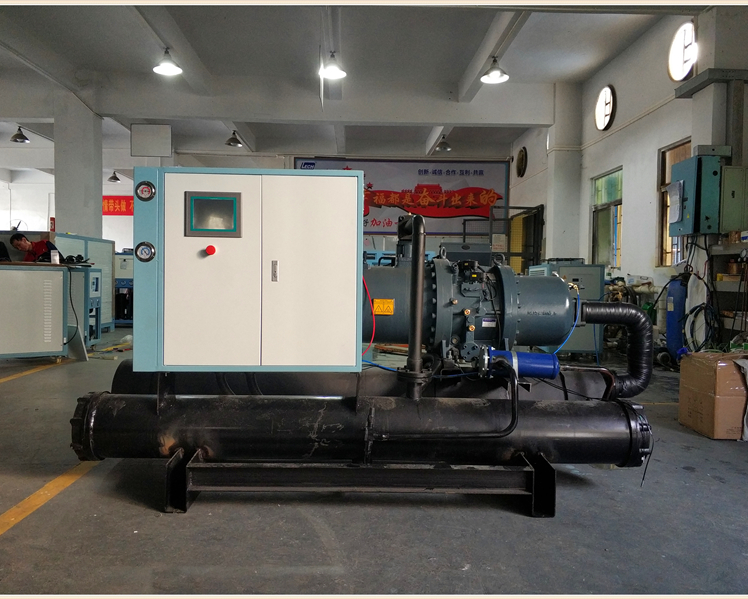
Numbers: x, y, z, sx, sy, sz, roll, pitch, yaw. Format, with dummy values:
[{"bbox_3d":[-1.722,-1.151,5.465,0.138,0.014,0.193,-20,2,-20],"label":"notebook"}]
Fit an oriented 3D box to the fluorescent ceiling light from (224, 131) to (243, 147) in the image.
[{"bbox_3d":[-2.874,-3.319,12.800,0.385,0.295,0.385,1,0,-3],"label":"fluorescent ceiling light"}]

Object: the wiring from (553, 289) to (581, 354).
[{"bbox_3d":[0.875,0.100,2.830,0.120,0.295,0.100,1,0,0],"label":"wiring"}]

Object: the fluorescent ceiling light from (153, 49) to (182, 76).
[{"bbox_3d":[-2.680,-3.095,8.100,0.375,0.335,0.375,1,2,0],"label":"fluorescent ceiling light"}]

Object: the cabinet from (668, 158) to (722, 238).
[{"bbox_3d":[3.527,-1.095,6.910,0.260,0.830,0.620,1,0,-3],"label":"cabinet"}]

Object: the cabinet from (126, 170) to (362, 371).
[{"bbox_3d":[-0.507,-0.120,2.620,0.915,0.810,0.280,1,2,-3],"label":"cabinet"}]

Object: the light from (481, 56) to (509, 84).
[{"bbox_3d":[1.676,-3.210,8.650,0.390,0.305,0.390,1,0,-3],"label":"light"}]

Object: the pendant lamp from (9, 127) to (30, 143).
[{"bbox_3d":[-7.143,-3.342,12.600,0.385,0.295,0.385,1,0,-3],"label":"pendant lamp"}]

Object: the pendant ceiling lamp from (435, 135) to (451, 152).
[{"bbox_3d":[1.445,-3.270,13.000,0.350,0.330,0.350,1,2,0],"label":"pendant ceiling lamp"}]

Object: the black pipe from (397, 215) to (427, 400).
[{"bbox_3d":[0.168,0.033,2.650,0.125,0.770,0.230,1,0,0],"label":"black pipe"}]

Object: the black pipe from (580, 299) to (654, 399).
[{"bbox_3d":[1.136,0.239,2.920,0.325,0.445,0.130,1,2,-1],"label":"black pipe"}]

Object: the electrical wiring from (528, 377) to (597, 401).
[{"bbox_3d":[0.810,0.378,2.650,0.290,0.105,0.120,1,2,0],"label":"electrical wiring"}]

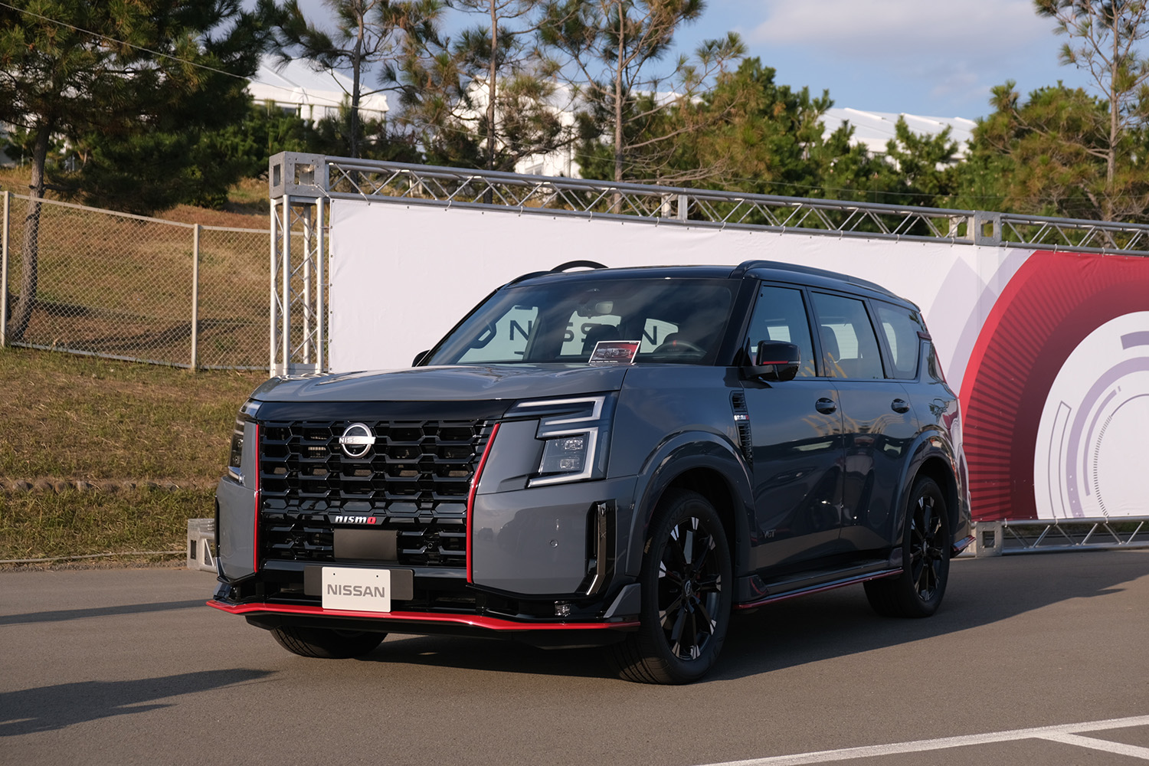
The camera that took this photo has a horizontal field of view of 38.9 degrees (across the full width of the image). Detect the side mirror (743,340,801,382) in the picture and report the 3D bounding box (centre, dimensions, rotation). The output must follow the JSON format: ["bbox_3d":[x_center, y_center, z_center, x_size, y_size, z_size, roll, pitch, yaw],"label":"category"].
[{"bbox_3d":[0.889,-0.096,7.317,0.240,0.195,0.220,-1,-3,30],"label":"side mirror"}]

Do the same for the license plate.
[{"bbox_3d":[-0.854,0.808,6.366,0.330,0.165,0.012,-1,-3,30],"label":"license plate"}]

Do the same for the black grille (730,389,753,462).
[{"bbox_3d":[0.734,0.205,7.210,0.040,0.335,0.220,-1,-3,30],"label":"black grille"}]

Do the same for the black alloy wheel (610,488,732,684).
[{"bbox_3d":[0.370,0.835,6.783,0.285,0.822,0.826,-1,-3,30],"label":"black alloy wheel"}]

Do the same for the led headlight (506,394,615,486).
[{"bbox_3d":[-0.052,0.220,6.226,0.335,0.375,0.310,-1,-3,30],"label":"led headlight"}]

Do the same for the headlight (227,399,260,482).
[{"bbox_3d":[-1.395,0.247,7.010,0.335,0.375,0.310,-1,-3,30],"label":"headlight"}]

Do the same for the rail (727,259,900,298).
[{"bbox_3d":[1.355,-0.538,8.928,0.095,0.165,2.400,-1,-3,30],"label":"rail"}]

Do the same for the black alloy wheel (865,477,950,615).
[{"bbox_3d":[1.921,0.940,9.436,0.285,0.822,0.826,-1,-3,30],"label":"black alloy wheel"}]

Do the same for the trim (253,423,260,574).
[{"bbox_3d":[-1.311,0.473,6.714,0.090,0.612,0.110,-1,-3,30],"label":"trim"}]

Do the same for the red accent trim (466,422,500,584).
[{"bbox_3d":[-0.344,0.453,6.149,0.090,0.612,0.110,-1,-3,30],"label":"red accent trim"}]

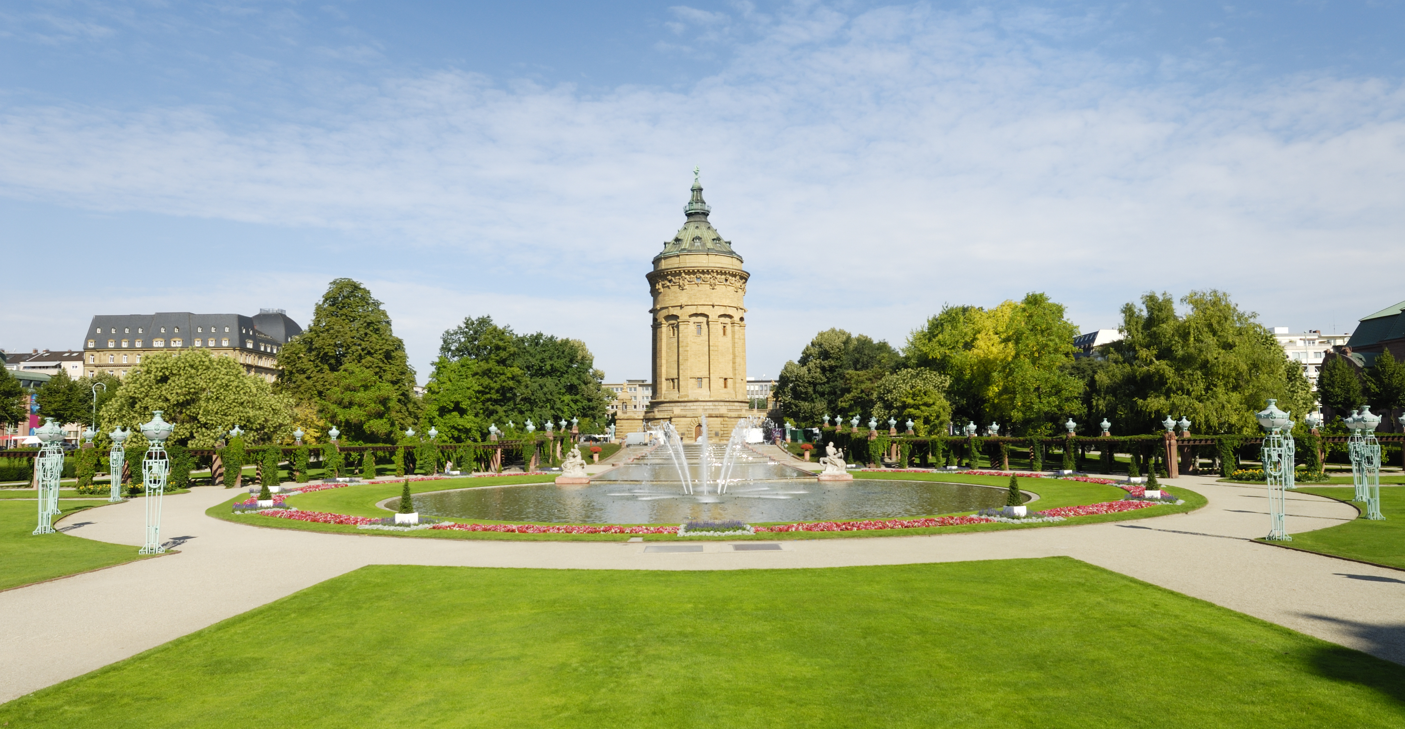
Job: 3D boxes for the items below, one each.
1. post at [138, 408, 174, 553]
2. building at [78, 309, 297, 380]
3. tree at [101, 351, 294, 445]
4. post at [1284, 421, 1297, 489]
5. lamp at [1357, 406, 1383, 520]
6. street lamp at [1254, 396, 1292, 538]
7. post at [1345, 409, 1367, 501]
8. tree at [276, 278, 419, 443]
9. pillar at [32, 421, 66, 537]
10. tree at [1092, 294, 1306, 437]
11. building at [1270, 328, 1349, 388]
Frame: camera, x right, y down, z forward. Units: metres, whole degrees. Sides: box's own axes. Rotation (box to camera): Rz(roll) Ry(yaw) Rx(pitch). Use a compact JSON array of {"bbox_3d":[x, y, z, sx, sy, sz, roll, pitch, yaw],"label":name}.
[{"bbox_3d":[-18.759,4.011,28.167,1.080,4.820,1.080,-1,-5,0],"label":"post"},{"bbox_3d":[-123.938,4.764,205.481,36.690,33.000,34.000,-1,-5,0],"label":"building"},{"bbox_3d":[-55.963,5.226,90.940,18.270,13.450,17.350,-1,-5,0],"label":"tree"},{"bbox_3d":[39.062,5.815,54.821,1.080,4.820,1.080,-1,-5,0],"label":"post"},{"bbox_3d":[26.888,3.952,33.033,0.970,4.550,0.970,-5,-7,39],"label":"lamp"},{"bbox_3d":[18.582,3.407,26.609,0.970,4.550,0.970,-4,-6,35],"label":"street lamp"},{"bbox_3d":[32.891,4.595,41.189,0.970,4.550,0.970,-5,-6,38],"label":"post"},{"bbox_3d":[-46.365,0.861,107.379,17.090,24.450,16.230,-1,-5,0],"label":"tree"},{"bbox_3d":[-22.921,3.884,28.700,1.000,4.000,1.000,3,-6,-34],"label":"pillar"},{"bbox_3d":[53.837,1.122,88.207,20.000,18.500,19.000,-4,-6,31],"label":"tree"},{"bbox_3d":[137.011,5.127,192.179,24.000,25.000,16.000,-1,-5,0],"label":"building"}]

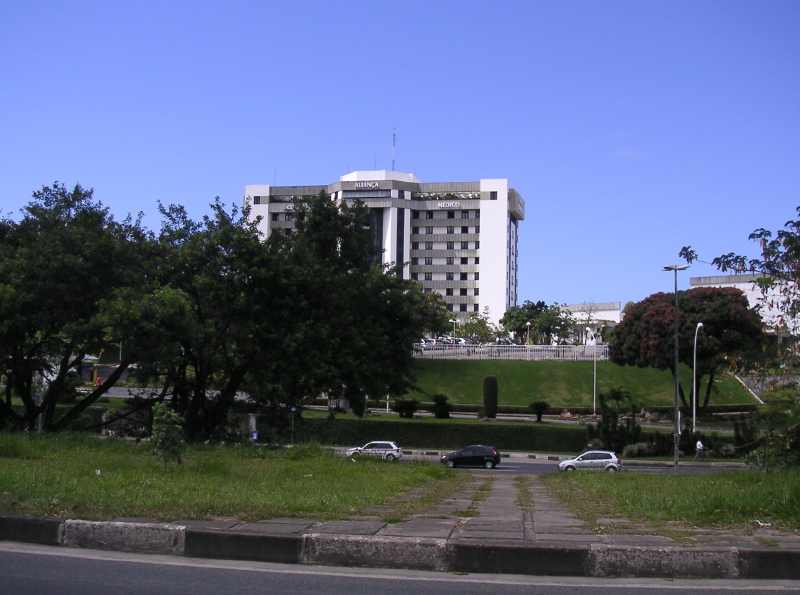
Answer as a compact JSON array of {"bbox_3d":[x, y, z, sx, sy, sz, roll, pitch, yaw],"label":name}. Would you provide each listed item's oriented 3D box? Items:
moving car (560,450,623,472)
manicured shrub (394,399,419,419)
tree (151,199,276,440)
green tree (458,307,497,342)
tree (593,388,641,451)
[{"bbox_3d":[11.820,10.139,52.736,3.880,1.460,1.660,0,-3,11],"label":"moving car"},{"bbox_3d":[0.583,9.916,76.500,2.000,1.650,2.000,1,-4,0],"label":"manicured shrub"},{"bbox_3d":[-12.251,1.577,56.000,8.600,15.600,8.600,1,-4,0],"label":"tree"},{"bbox_3d":[10.818,3.978,119.000,5.304,5.444,5.039,1,-3,5],"label":"green tree"},{"bbox_3d":[15.691,8.801,61.500,3.318,4.761,3.153,0,-3,14],"label":"tree"}]

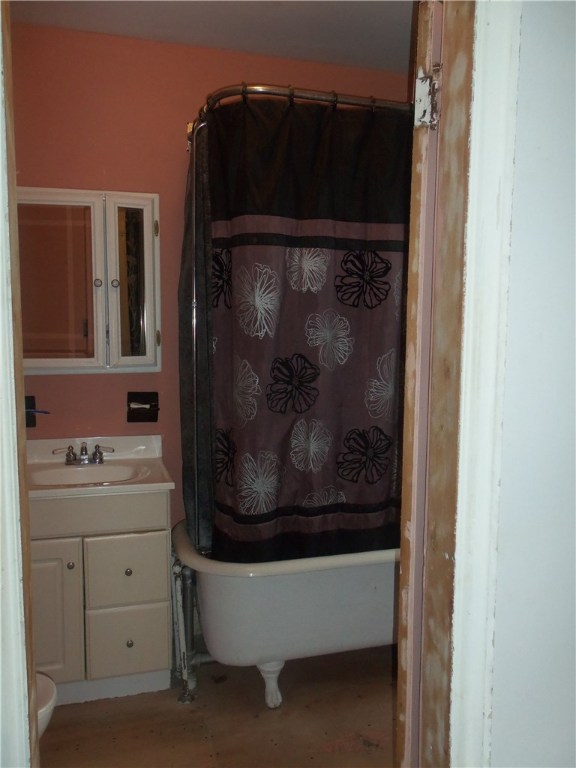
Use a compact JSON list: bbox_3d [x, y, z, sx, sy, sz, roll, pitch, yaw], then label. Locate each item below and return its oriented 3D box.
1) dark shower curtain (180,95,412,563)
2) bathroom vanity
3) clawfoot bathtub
[{"bbox_3d":[0.221,-0.062,2.444,1.222,1.768,0.636,-1,5,-16],"label":"dark shower curtain"},{"bbox_3d":[-0.782,0.679,2.397,0.636,0.875,0.491,-1,5,-16],"label":"bathroom vanity"},{"bbox_3d":[0.297,0.835,2.548,1.515,0.550,0.757,-1,5,-16],"label":"clawfoot bathtub"}]

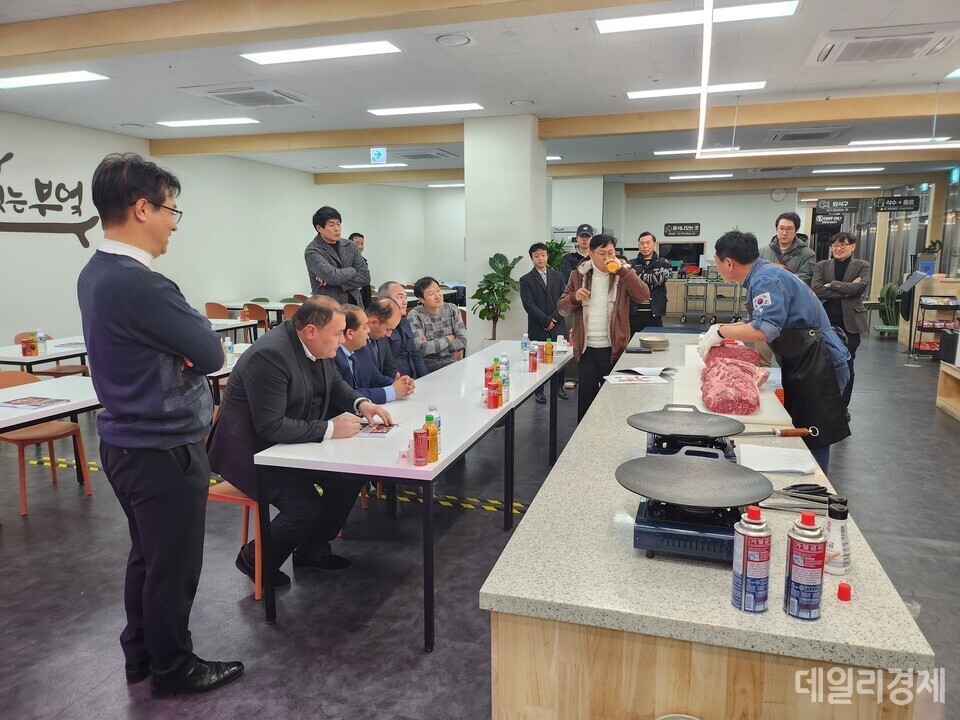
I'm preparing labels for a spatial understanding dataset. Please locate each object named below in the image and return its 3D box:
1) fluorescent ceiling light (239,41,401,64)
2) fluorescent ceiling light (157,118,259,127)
[{"bbox_3d":[-1.205,-2.320,5.030,1.210,0.060,0.260,2,9,17],"label":"fluorescent ceiling light"},{"bbox_3d":[-3.120,-2.716,7.649,1.200,0.060,0.260,2,9,17],"label":"fluorescent ceiling light"}]

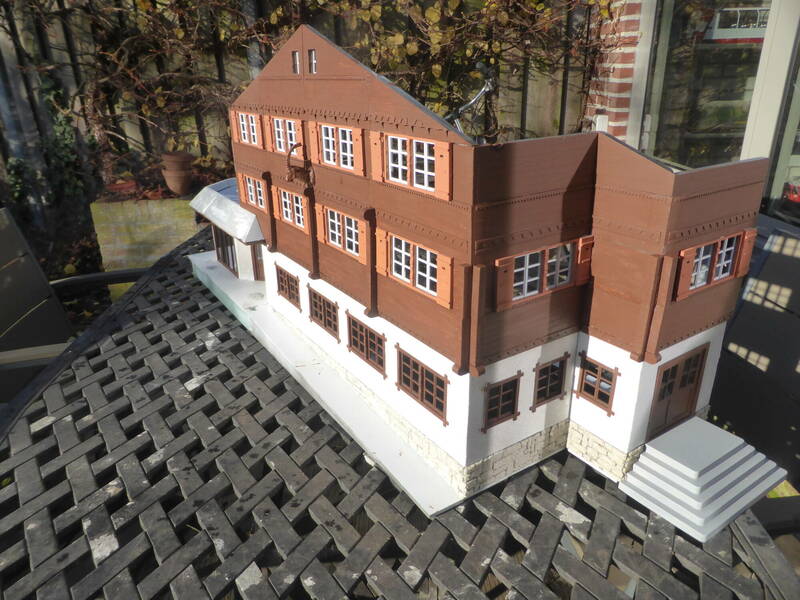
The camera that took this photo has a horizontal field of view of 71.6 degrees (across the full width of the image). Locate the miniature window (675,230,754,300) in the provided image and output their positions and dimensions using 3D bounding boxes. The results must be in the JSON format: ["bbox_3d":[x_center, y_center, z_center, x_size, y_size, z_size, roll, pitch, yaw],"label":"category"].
[{"bbox_3d":[0.342,-0.041,0.603,0.143,0.055,0.009,-14,25,-30],"label":"miniature window"}]

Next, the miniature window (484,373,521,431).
[{"bbox_3d":[0.109,0.108,0.601,0.051,0.061,0.007,-14,25,-30],"label":"miniature window"}]

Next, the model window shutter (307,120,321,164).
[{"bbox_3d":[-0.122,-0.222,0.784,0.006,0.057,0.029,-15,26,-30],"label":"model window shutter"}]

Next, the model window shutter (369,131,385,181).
[{"bbox_3d":[-0.024,-0.159,0.618,0.004,0.052,0.025,-14,25,-30],"label":"model window shutter"}]

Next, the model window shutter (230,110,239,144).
[{"bbox_3d":[-0.268,-0.282,0.905,0.006,0.049,0.028,-14,26,-30],"label":"model window shutter"}]

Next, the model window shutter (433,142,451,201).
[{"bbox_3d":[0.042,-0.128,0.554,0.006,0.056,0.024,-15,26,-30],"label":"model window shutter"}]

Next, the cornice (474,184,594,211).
[{"bbox_3d":[0.124,-0.090,0.483,0.148,0.008,0.007,-14,26,-30],"label":"cornice"}]

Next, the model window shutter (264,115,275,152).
[{"bbox_3d":[-0.188,-0.237,0.790,0.006,0.049,0.027,-14,26,-30],"label":"model window shutter"}]

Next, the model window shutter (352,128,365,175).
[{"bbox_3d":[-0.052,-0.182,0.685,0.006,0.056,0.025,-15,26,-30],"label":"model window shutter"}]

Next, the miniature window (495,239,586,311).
[{"bbox_3d":[0.164,-0.030,0.613,0.149,0.058,0.012,-15,26,-30],"label":"miniature window"}]

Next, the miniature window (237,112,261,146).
[{"bbox_3d":[-0.276,-0.308,1.003,0.009,0.055,0.103,-15,26,-30],"label":"miniature window"}]

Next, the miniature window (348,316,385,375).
[{"bbox_3d":[-0.042,0.058,0.745,0.007,0.064,0.101,-14,25,-30],"label":"miniature window"}]

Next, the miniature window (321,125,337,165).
[{"bbox_3d":[-0.096,-0.208,0.747,0.008,0.050,0.039,-15,26,-30],"label":"miniature window"}]

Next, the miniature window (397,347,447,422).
[{"bbox_3d":[0.021,0.090,0.585,0.006,0.054,0.094,-14,26,-30],"label":"miniature window"}]

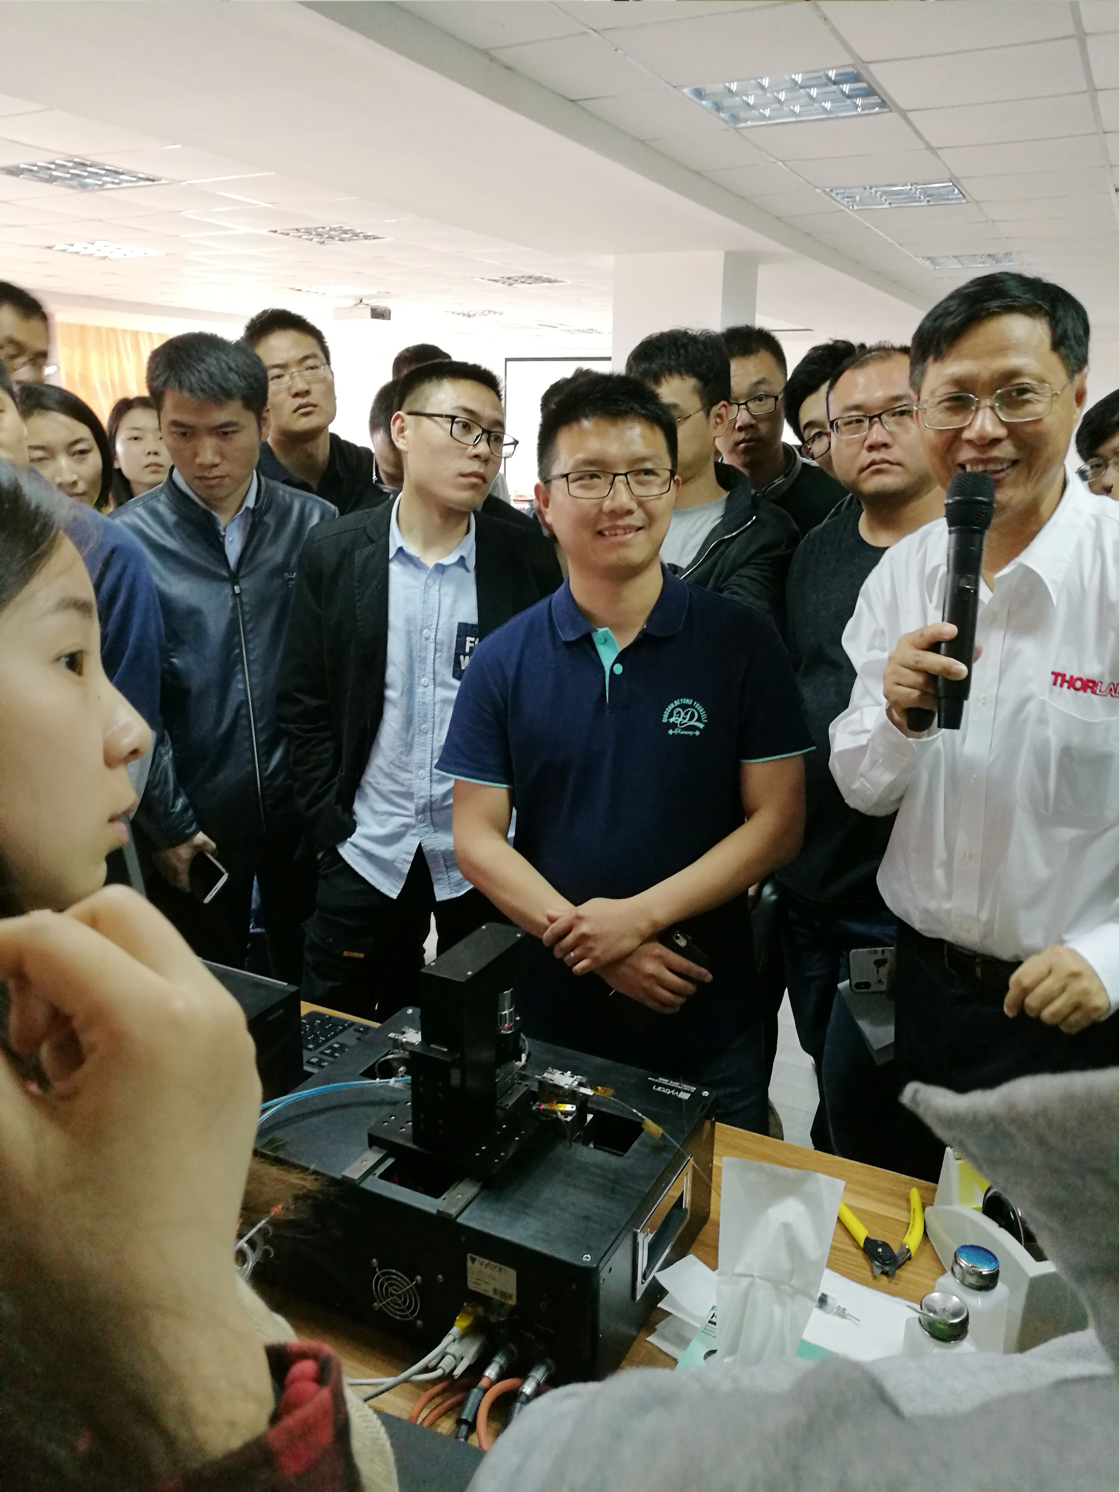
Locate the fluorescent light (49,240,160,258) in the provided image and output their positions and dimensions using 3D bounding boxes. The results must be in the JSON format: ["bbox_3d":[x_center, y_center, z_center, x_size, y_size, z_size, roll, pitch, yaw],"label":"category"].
[{"bbox_3d":[-2.961,-3.271,7.616,0.590,0.070,0.590,8,17,26],"label":"fluorescent light"}]

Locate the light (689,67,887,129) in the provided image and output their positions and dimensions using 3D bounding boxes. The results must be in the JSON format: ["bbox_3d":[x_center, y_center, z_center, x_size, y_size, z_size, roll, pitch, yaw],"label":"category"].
[{"bbox_3d":[0.770,-2.182,3.861,0.590,0.070,0.590,8,17,26],"label":"light"}]

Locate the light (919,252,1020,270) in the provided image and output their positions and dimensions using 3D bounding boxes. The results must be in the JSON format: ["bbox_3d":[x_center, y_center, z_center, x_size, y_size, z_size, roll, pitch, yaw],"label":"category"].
[{"bbox_3d":[2.659,-3.144,7.466,0.590,0.070,0.590,8,17,26],"label":"light"}]

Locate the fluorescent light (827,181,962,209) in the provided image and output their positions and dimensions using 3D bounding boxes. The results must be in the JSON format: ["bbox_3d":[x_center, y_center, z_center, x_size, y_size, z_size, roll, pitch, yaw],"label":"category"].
[{"bbox_3d":[1.575,-2.596,5.410,0.590,0.070,0.590,8,17,26],"label":"fluorescent light"}]

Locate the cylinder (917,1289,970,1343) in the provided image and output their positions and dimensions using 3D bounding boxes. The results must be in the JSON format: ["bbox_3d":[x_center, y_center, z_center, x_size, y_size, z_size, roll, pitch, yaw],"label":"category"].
[{"bbox_3d":[0.331,0.491,1.000,0.041,0.018,0.041,1,15,0],"label":"cylinder"}]

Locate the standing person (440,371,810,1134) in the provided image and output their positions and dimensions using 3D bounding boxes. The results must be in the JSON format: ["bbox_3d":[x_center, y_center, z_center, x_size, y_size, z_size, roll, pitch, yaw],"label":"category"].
[{"bbox_3d":[0.081,0.366,1.600,0.480,1.674,0.340,4,16,14],"label":"standing person"}]

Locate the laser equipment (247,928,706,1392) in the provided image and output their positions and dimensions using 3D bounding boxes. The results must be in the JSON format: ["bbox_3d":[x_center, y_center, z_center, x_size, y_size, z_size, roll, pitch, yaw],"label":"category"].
[{"bbox_3d":[-0.080,0.367,1.209,0.408,0.349,0.292,8,17,26],"label":"laser equipment"}]

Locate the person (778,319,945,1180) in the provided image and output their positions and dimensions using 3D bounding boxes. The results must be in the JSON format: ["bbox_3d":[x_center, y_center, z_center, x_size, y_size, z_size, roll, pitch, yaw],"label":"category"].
[{"bbox_3d":[0.508,0.240,1.961,0.490,1.736,0.300,11,19,34],"label":"person"}]

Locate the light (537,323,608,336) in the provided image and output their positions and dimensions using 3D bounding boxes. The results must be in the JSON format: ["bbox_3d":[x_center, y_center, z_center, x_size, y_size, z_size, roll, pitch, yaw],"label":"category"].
[{"bbox_3d":[0.227,-4.901,13.723,0.590,0.070,0.590,8,17,26],"label":"light"}]

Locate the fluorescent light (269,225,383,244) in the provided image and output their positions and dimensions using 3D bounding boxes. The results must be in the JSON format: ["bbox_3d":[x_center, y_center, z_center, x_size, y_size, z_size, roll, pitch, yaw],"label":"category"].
[{"bbox_3d":[-1.354,-3.042,6.838,0.590,0.070,0.590,8,17,26],"label":"fluorescent light"}]

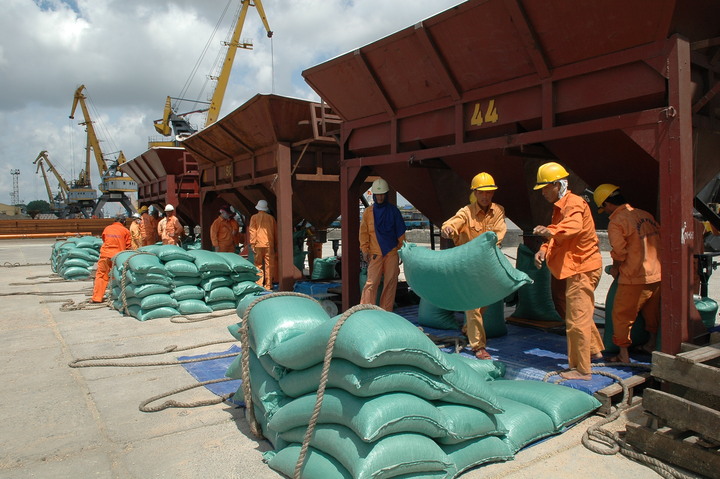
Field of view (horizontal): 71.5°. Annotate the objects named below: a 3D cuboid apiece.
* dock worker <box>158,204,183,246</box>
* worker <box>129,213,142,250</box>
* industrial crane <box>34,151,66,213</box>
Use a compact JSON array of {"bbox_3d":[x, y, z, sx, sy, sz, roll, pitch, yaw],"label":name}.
[{"bbox_3d":[-4.297,0.083,11.300,0.550,1.720,0.380,-2,3,-22],"label":"dock worker"},{"bbox_3d":[-5.384,0.141,12.038,0.420,1.580,0.480,0,3,19],"label":"worker"},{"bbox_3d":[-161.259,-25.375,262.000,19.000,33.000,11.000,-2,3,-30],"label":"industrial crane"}]

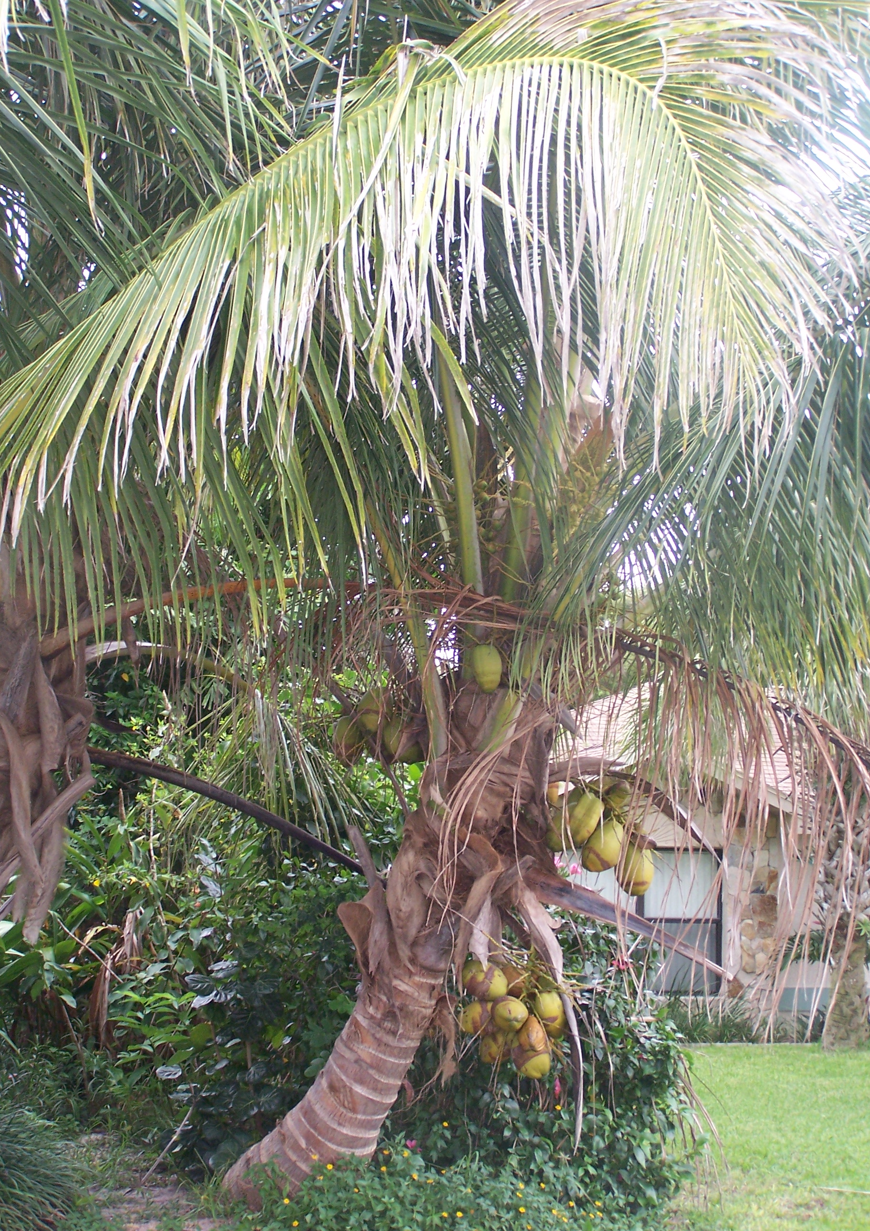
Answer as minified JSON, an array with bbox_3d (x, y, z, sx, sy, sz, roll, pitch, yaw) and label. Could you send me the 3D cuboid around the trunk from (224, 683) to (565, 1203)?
[{"bbox_3d":[-0.190,1.526,11.100,1.520,2.400,0.850,0,-7,0],"label":"trunk"}]

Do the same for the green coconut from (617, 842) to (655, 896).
[{"bbox_3d":[0.936,1.181,11.100,0.175,0.250,0.175,9,-6,0],"label":"green coconut"}]

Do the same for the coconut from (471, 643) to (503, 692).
[{"bbox_3d":[0.240,0.242,11.000,0.150,0.235,0.150,-6,-6,0],"label":"coconut"}]

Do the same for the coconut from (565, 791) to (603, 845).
[{"bbox_3d":[0.695,0.939,11.100,0.160,0.260,0.160,19,-6,0],"label":"coconut"}]

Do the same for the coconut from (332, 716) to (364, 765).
[{"bbox_3d":[-0.410,0.593,11.300,0.160,0.235,0.160,2,-6,0],"label":"coconut"}]

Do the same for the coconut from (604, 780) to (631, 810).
[{"bbox_3d":[0.857,0.848,11.200,0.150,0.180,0.150,27,-6,0],"label":"coconut"}]

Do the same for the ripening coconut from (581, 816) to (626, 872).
[{"bbox_3d":[0.784,1.069,11.100,0.180,0.255,0.180,22,-6,0],"label":"ripening coconut"}]

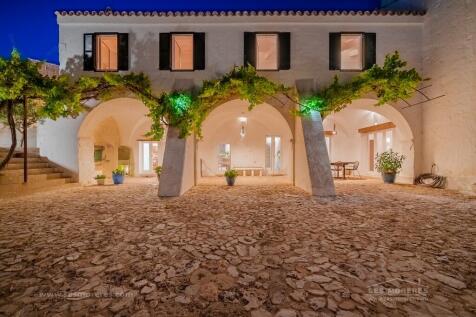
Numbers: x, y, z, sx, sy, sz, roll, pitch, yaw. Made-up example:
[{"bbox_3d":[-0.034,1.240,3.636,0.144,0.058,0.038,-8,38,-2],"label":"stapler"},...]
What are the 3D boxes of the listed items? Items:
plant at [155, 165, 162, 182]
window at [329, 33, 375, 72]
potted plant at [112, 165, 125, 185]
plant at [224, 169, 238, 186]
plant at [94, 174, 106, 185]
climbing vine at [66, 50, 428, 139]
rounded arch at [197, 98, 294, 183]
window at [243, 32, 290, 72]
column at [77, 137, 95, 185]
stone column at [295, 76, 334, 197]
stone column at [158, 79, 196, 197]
[{"bbox_3d":[-3.450,0.720,8.850,0.540,0.760,0.540,0,0,0],"label":"plant"},{"bbox_3d":[4.720,-4.370,8.080,1.880,1.550,0.160,0,0,0],"label":"window"},{"bbox_3d":[-5.060,0.700,8.400,0.500,0.800,0.500,0,0,0],"label":"potted plant"},{"bbox_3d":[-0.250,0.780,8.150,0.560,0.730,0.560,0,0,0],"label":"plant"},{"bbox_3d":[-5.780,0.900,8.350,0.460,0.440,0.460,0,0,0],"label":"plant"},{"bbox_3d":[0.430,-2.370,7.500,13.000,3.400,1.150,0,0,0],"label":"climbing vine"},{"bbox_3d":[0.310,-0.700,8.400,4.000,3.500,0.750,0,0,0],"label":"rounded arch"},{"bbox_3d":[1.205,-4.370,8.080,1.880,1.550,0.160,0,0,0],"label":"window"},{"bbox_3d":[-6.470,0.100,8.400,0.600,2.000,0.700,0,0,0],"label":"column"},{"bbox_3d":[2.690,-1.030,7.100,0.760,4.400,1.900,0,0,0],"label":"stone column"},{"bbox_3d":[-2.160,-1.030,7.100,0.740,4.400,1.900,0,0,0],"label":"stone column"}]

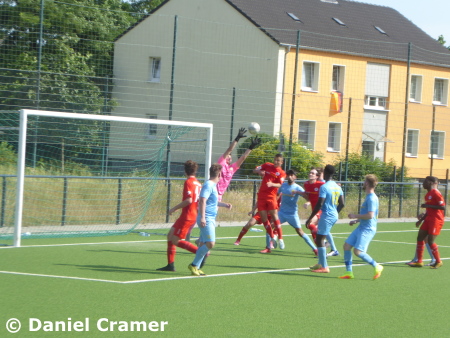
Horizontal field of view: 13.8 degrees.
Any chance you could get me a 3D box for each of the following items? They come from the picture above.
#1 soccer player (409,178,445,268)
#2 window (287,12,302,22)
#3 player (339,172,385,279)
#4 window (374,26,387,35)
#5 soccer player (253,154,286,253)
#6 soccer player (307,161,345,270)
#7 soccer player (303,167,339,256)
[{"bbox_3d":[3.889,1.023,35.900,0.580,1.770,0.500,3,1,-23],"label":"soccer player"},{"bbox_3d":[3.368,-7.438,90.627,0.750,0.120,0.580,42,22,29],"label":"window"},{"bbox_3d":[2.246,0.959,30.600,0.680,1.730,0.470,3,1,18],"label":"player"},{"bbox_3d":[8.146,-7.303,97.412,0.720,0.120,0.560,42,22,29],"label":"window"},{"bbox_3d":[0.859,0.633,35.900,0.620,1.810,0.470,3,1,13],"label":"soccer player"},{"bbox_3d":[1.718,0.855,31.800,0.550,1.830,0.500,3,1,-38],"label":"soccer player"},{"bbox_3d":[1.825,0.850,36.500,0.680,1.770,0.620,3,1,21],"label":"soccer player"}]

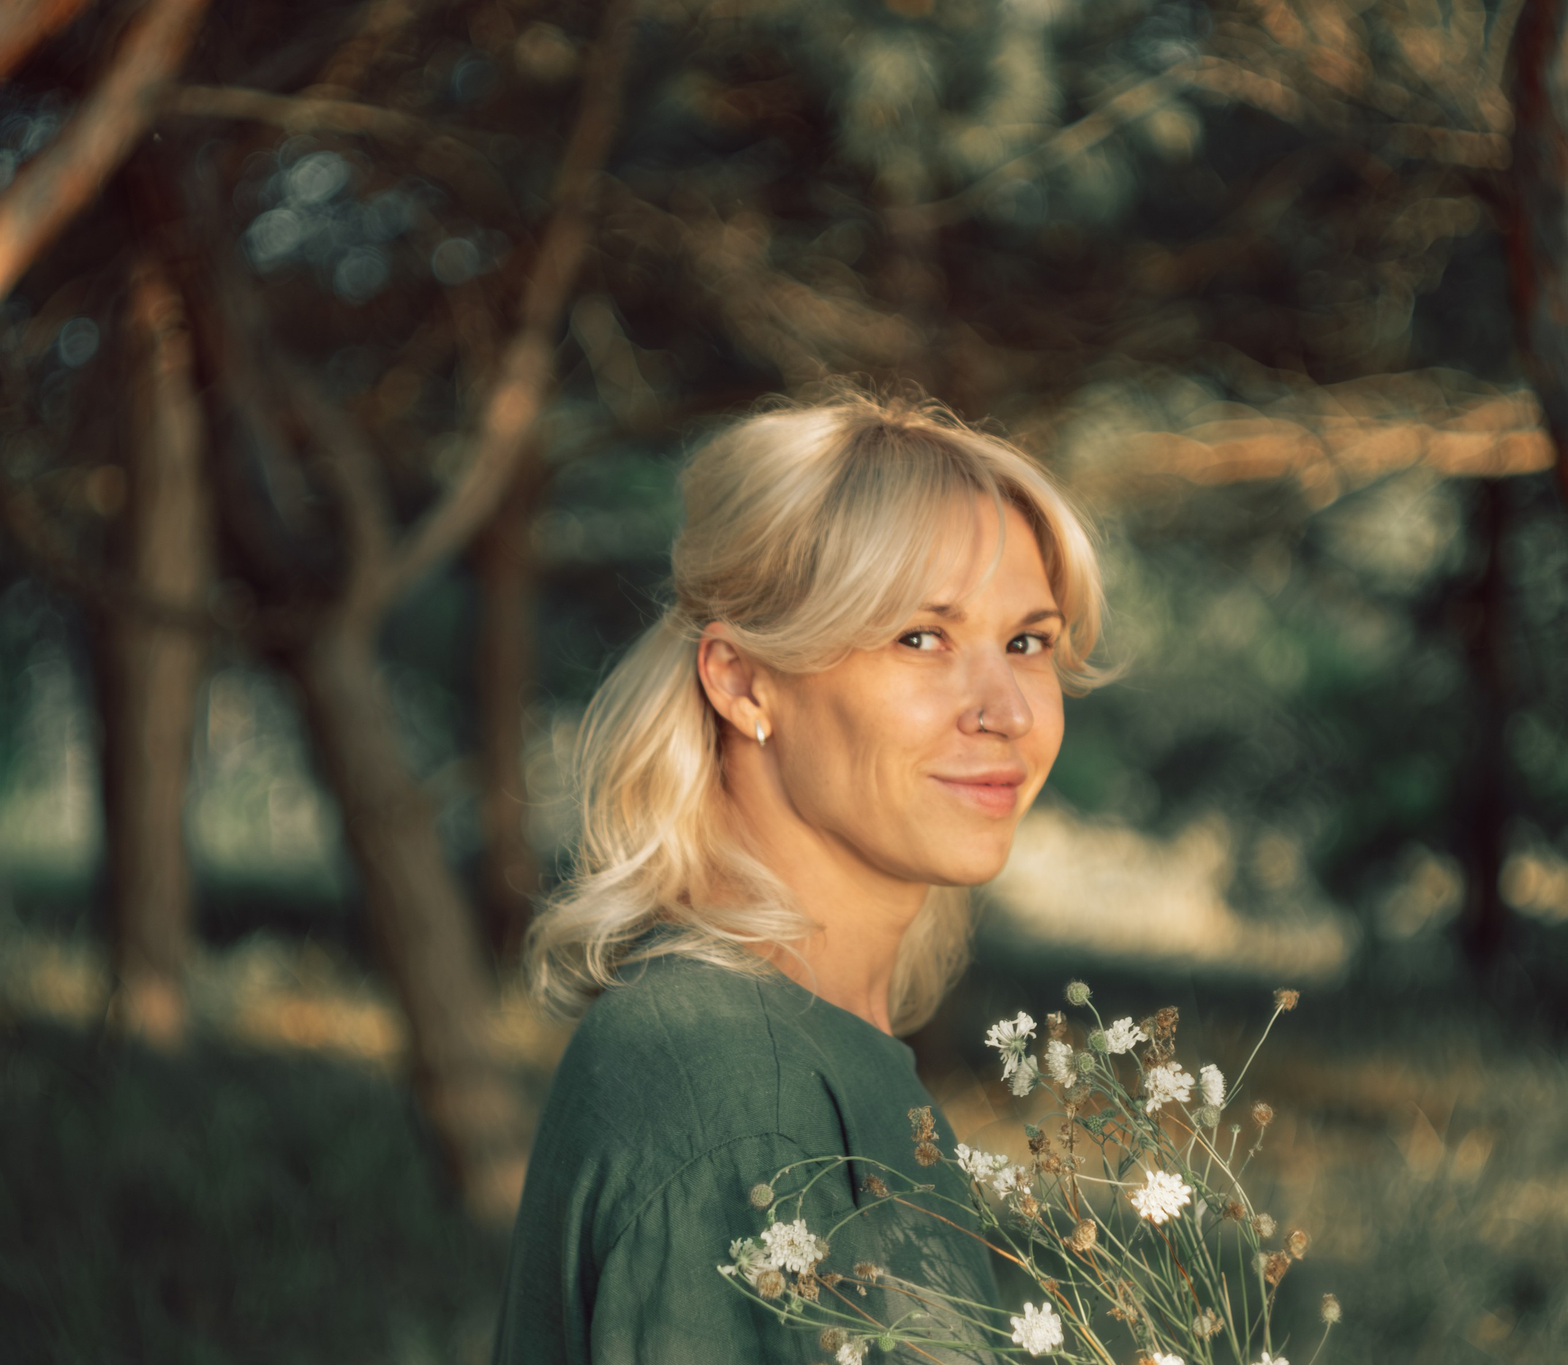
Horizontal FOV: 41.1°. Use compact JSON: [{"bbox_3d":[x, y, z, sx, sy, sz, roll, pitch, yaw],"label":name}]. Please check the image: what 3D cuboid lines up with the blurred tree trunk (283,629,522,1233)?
[{"bbox_3d":[-0.946,0.599,5.300,0.310,1.540,0.310,-15,0,0],"label":"blurred tree trunk"}]

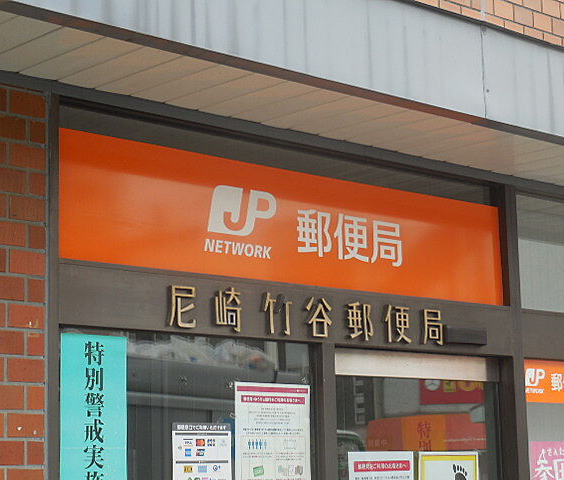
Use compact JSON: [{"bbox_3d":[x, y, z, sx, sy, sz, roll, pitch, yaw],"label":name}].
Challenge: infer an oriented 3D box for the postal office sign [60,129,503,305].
[{"bbox_3d":[0.076,-0.032,4.165,1.879,0.366,0.050,8,-15,-40],"label":"postal office sign"}]

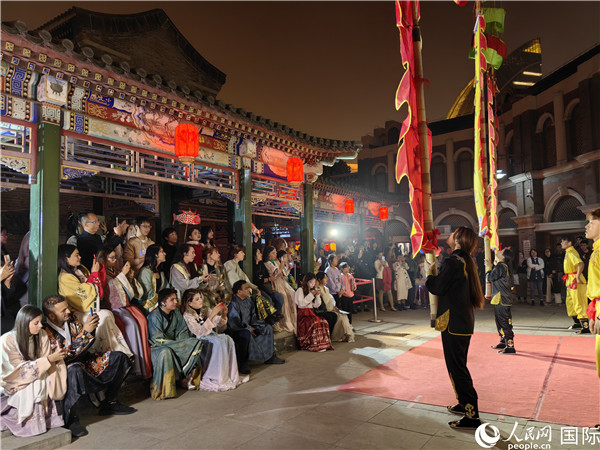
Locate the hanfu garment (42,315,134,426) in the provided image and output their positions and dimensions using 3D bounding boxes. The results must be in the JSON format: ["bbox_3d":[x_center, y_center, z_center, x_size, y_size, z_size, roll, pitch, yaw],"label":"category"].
[{"bbox_3d":[-1.821,1.192,4.060,0.660,0.860,0.700,-4,-6,34],"label":"hanfu garment"}]

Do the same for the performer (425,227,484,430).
[{"bbox_3d":[1.312,0.833,3.992,0.480,1.600,0.470,-2,-5,16],"label":"performer"}]

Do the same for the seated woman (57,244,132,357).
[{"bbox_3d":[-2.210,0.848,5.057,0.740,1.279,0.560,-1,-5,10],"label":"seated woman"}]

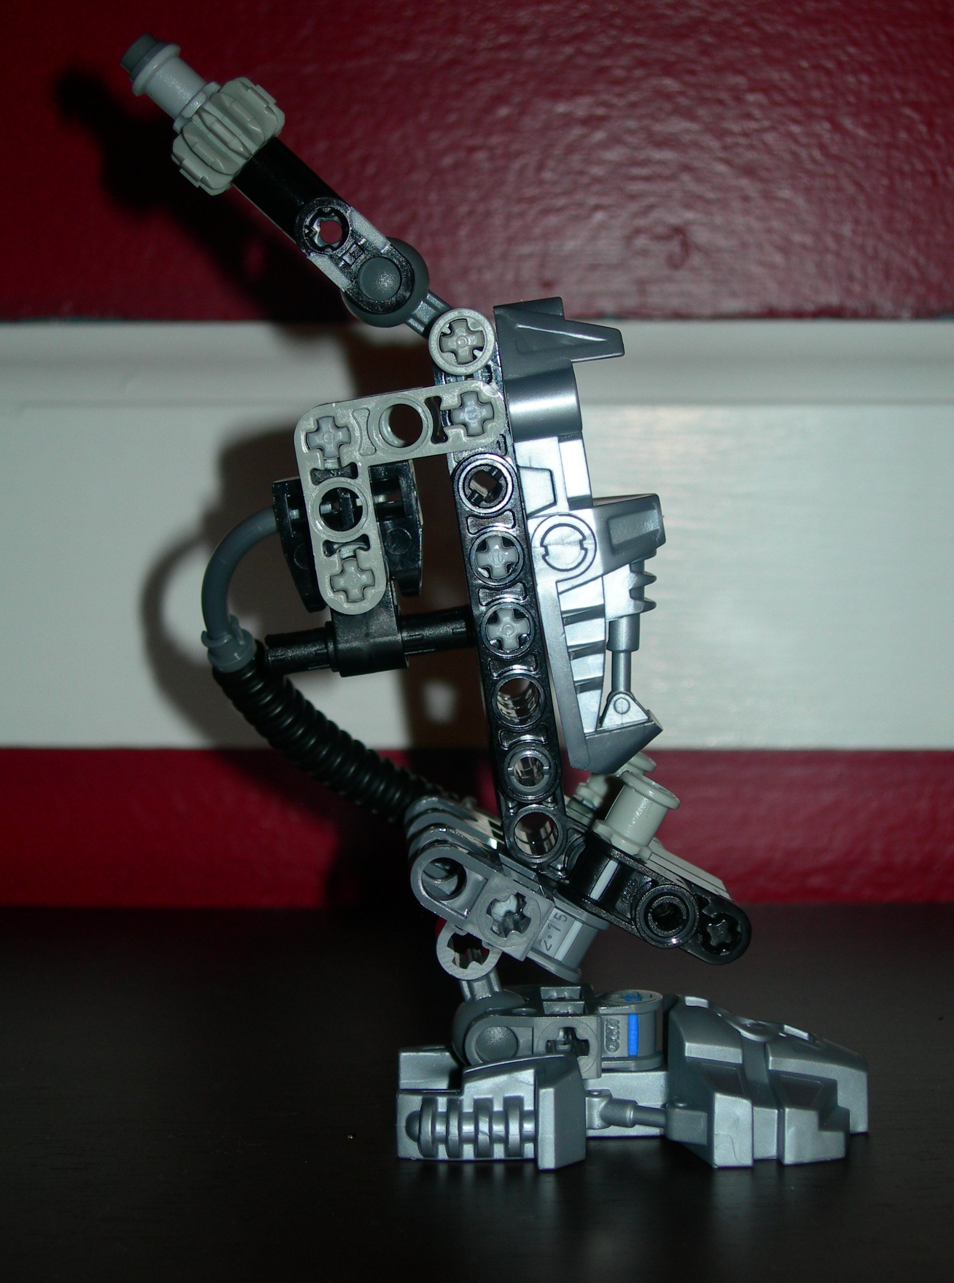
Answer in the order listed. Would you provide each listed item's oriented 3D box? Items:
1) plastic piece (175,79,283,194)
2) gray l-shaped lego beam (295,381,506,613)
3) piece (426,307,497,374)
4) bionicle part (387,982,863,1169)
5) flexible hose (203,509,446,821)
[{"bbox_3d":[-0.028,-0.057,0.299,0.013,0.008,0.013,-45,4,0],"label":"plastic piece"},{"bbox_3d":[-0.007,-0.016,0.295,0.023,0.023,0.005,-9,5,2],"label":"gray l-shaped lego beam"},{"bbox_3d":[-0.002,-0.033,0.294,0.007,0.007,0.005,0,6,0],"label":"piece"},{"bbox_3d":[0.018,0.048,0.306,0.053,0.017,0.029,0,6,-1],"label":"bionicle part"},{"bbox_3d":[-0.017,0.003,0.313,0.030,0.037,0.015,0,6,0],"label":"flexible hose"}]

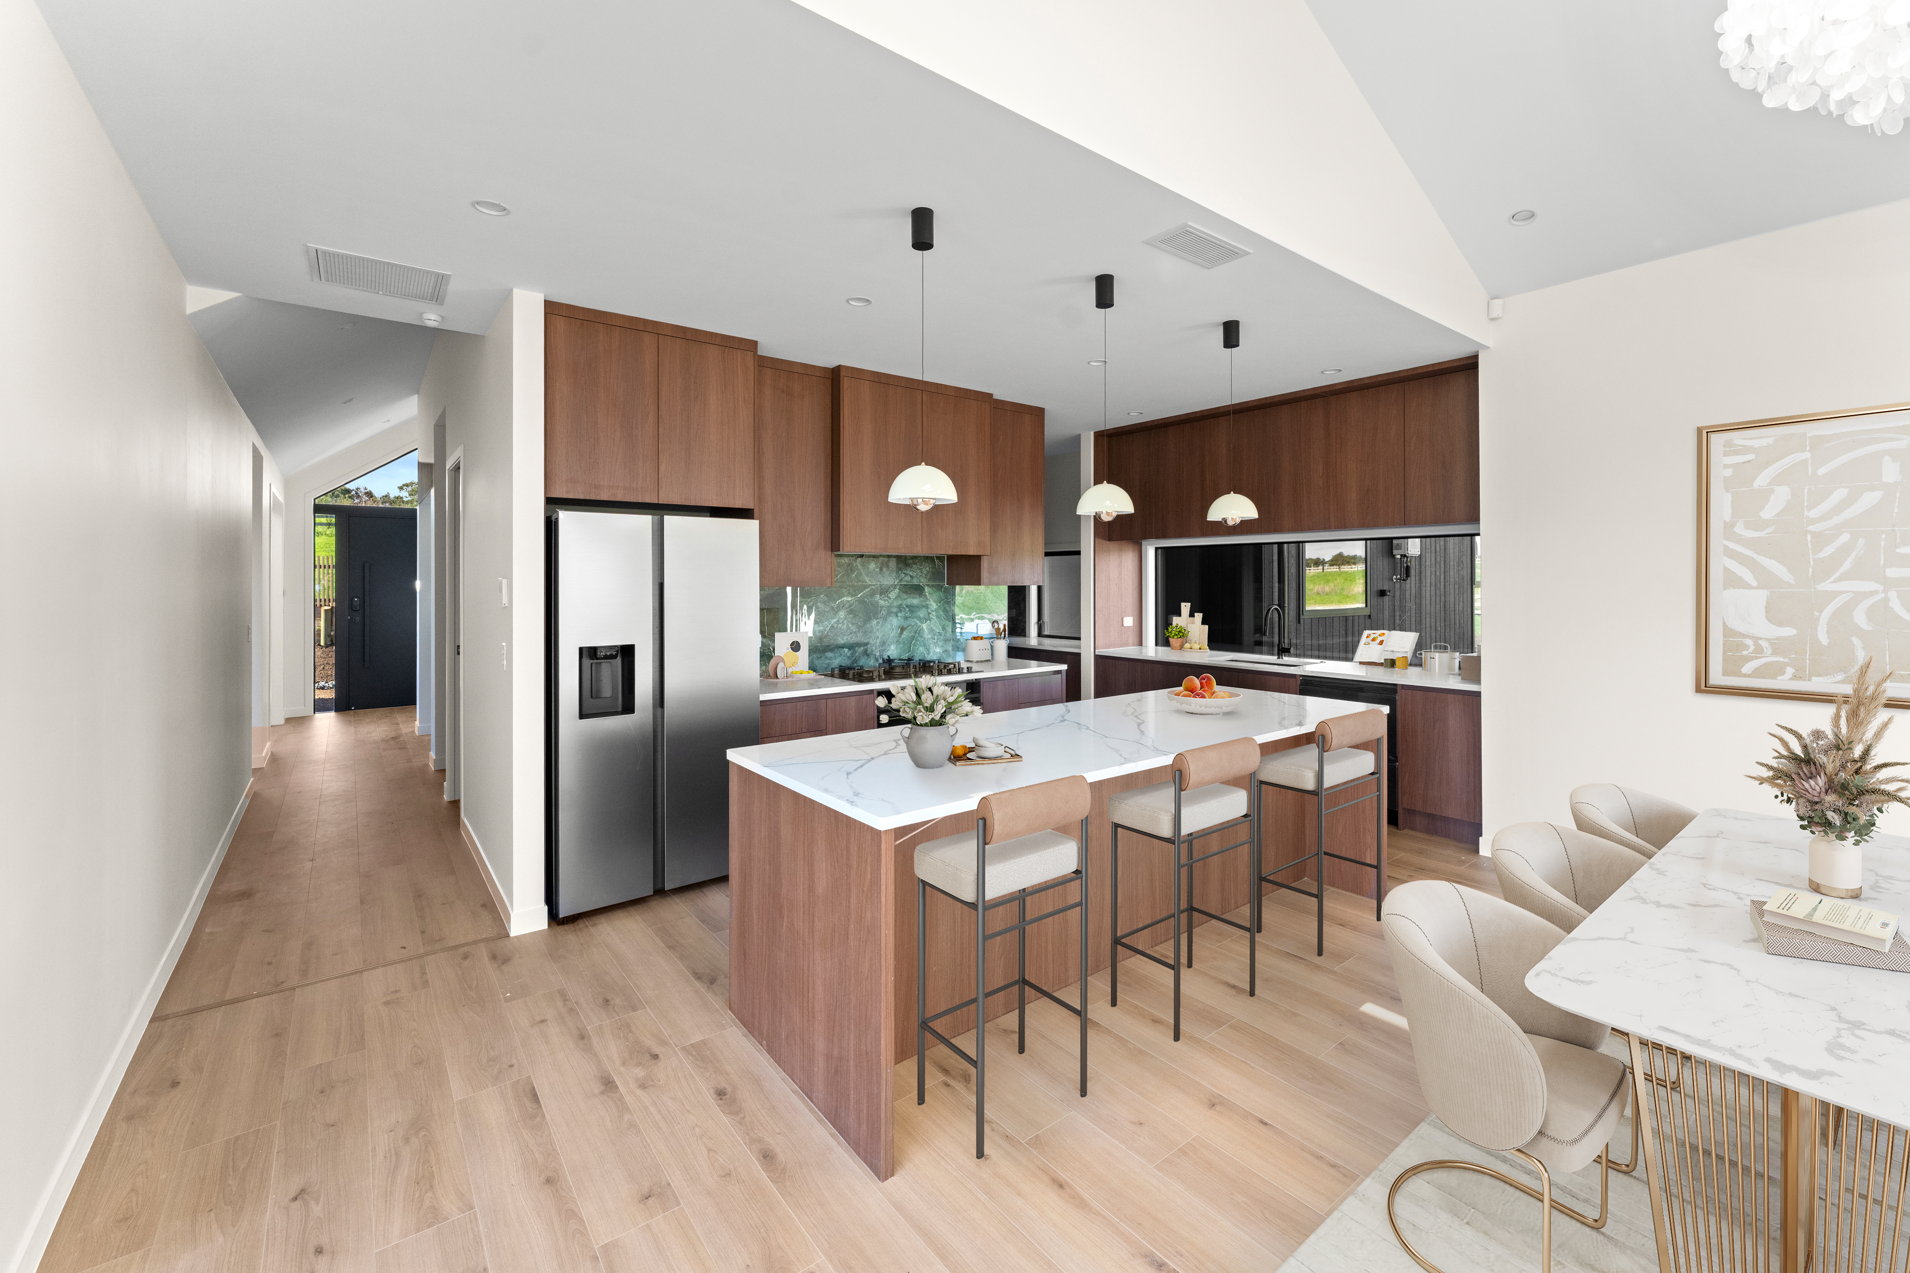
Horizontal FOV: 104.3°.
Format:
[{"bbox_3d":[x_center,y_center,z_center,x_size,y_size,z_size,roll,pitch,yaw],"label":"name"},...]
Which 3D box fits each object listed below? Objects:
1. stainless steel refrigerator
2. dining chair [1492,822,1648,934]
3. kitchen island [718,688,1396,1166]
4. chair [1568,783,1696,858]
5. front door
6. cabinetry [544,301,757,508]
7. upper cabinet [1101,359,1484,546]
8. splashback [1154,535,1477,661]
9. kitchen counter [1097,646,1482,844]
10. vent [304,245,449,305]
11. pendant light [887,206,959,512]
[{"bbox_3d":[-1.572,0.303,3.756,0.905,1.775,0.673,-2,4,-38],"label":"stainless steel refrigerator"},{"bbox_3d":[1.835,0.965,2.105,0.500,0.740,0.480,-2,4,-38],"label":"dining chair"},{"bbox_3d":[0.611,0.806,3.002,2.715,0.891,0.959,-2,4,-38],"label":"kitchen island"},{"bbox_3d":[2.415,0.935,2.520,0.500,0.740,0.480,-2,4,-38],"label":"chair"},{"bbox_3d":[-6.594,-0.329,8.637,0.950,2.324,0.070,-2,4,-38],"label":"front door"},{"bbox_3d":[-1.588,-1.080,3.762,0.962,0.870,0.567,-2,4,-38],"label":"cabinetry"},{"bbox_3d":[2.368,-1.194,5.388,0.463,0.915,2.733,-2,4,-38],"label":"upper cabinet"},{"bbox_3d":[2.640,-0.283,5.591,0.070,0.876,2.661,-2,4,-38],"label":"splashback"},{"bbox_3d":[2.305,0.662,5.414,0.610,0.900,2.780,-3,4,-38],"label":"kitchen counter"},{"bbox_3d":[-2.329,-1.445,3.021,0.449,0.030,0.442,-2,4,-38],"label":"vent"},{"bbox_3d":[-0.108,-0.919,2.477,0.232,1.001,0.232,0,3,0],"label":"pendant light"}]

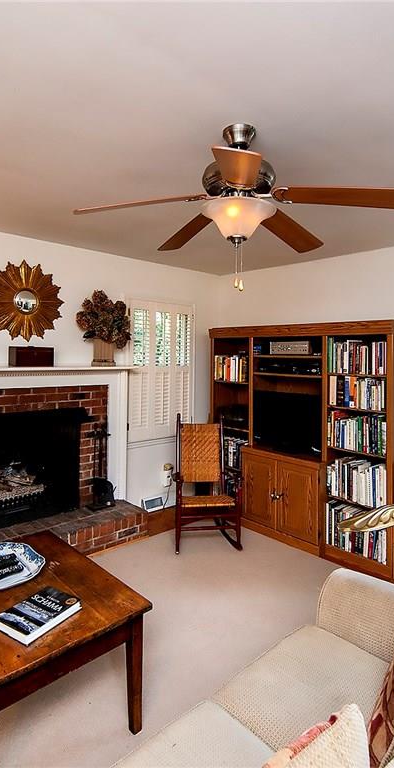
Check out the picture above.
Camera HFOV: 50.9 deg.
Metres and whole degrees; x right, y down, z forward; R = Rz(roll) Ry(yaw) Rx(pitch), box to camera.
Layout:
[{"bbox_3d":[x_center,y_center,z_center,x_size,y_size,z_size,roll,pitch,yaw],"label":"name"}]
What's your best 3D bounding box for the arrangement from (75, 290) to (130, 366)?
[{"bbox_3d":[-0.807,-0.478,3.595,0.480,0.652,0.330,-2,3,-43],"label":"arrangement"}]

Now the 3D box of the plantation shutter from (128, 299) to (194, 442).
[{"bbox_3d":[-0.347,-0.139,4.239,0.835,1.378,0.050,-2,3,-43],"label":"plantation shutter"}]

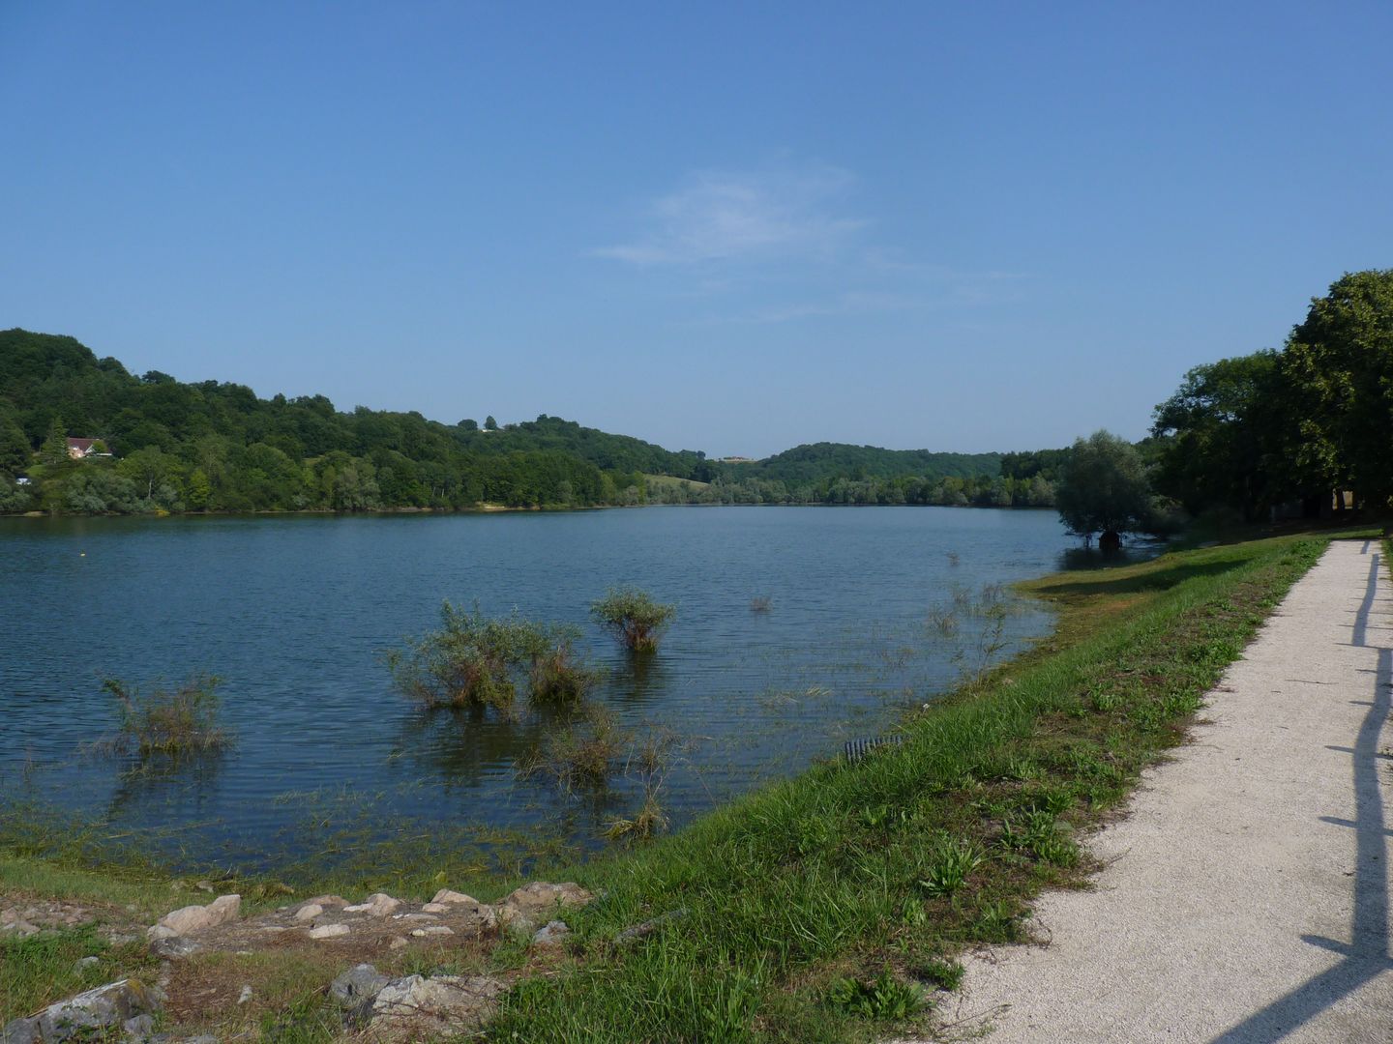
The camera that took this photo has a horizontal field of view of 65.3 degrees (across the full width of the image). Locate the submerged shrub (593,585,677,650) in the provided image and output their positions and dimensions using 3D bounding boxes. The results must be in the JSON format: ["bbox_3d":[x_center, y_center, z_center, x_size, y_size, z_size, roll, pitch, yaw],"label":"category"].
[{"bbox_3d":[-1.167,1.774,20.249,1.550,1.180,1.450,0,1,0],"label":"submerged shrub"}]

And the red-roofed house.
[{"bbox_3d":[-157.051,-18.650,280.000,11.500,6.300,9.000,-1,1,-34],"label":"red-roofed house"}]

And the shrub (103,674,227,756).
[{"bbox_3d":[-6.001,2.137,12.255,1.270,0.800,1.100,-1,1,-26],"label":"shrub"}]

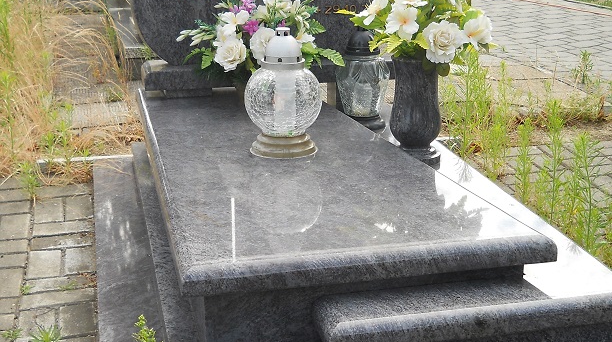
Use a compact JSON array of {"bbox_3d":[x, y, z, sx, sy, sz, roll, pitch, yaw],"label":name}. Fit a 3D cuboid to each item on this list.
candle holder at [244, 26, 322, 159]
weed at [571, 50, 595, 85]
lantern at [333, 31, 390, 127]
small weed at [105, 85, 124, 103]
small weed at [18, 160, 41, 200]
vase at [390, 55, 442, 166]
[{"bbox_3d":[-0.061,-0.221,2.679,0.219,0.359,0.219,-1,17,0],"label":"candle holder"},{"bbox_3d":[1.461,-0.548,5.097,0.133,0.177,0.110,-4,18,-12],"label":"weed"},{"bbox_3d":[0.195,-0.316,3.294,0.194,0.333,0.196,-1,17,0],"label":"lantern"},{"bbox_3d":[-0.967,-0.392,4.883,0.099,0.082,0.100,-4,18,-12],"label":"small weed"},{"bbox_3d":[-0.975,0.030,3.407,0.074,0.140,0.080,-4,18,-12],"label":"small weed"},{"bbox_3d":[0.328,-0.177,2.871,0.158,0.324,0.160,-1,17,0],"label":"vase"}]

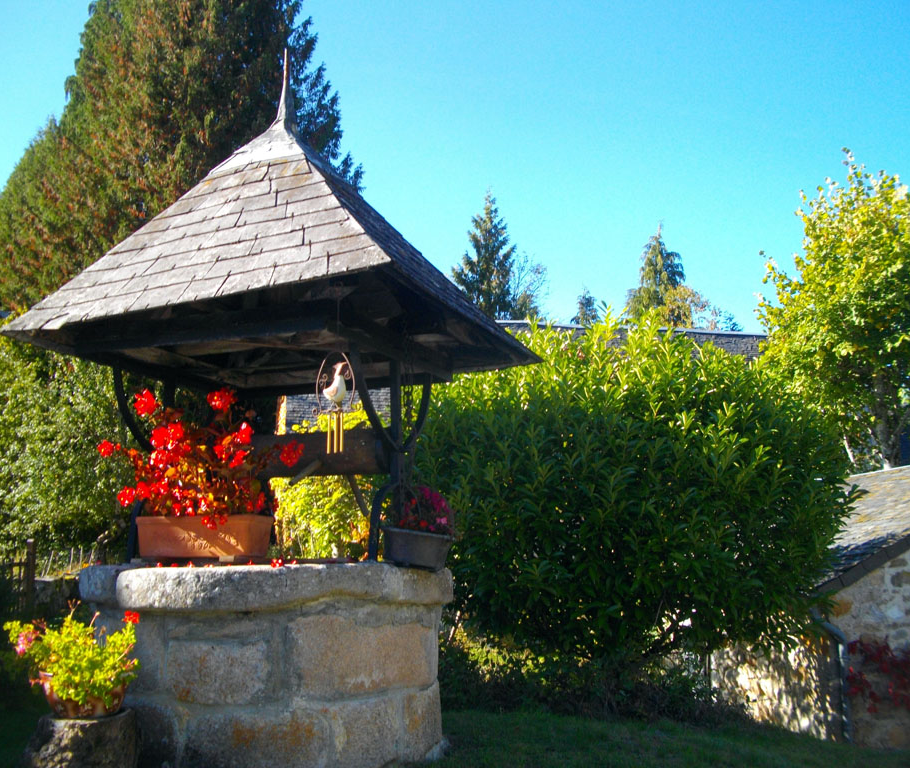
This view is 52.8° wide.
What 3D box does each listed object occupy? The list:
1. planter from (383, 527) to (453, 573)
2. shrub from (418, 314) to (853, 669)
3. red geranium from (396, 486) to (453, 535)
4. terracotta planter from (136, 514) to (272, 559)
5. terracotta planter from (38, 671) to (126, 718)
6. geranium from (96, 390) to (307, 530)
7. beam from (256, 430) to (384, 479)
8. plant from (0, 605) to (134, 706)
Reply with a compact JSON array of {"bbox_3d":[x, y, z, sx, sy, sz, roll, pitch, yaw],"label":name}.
[{"bbox_3d":[-0.146,0.663,3.662,0.265,0.150,0.180,8,-12,-13],"label":"planter"},{"bbox_3d":[1.373,0.812,7.054,3.150,2.600,2.700,-3,-12,11],"label":"shrub"},{"bbox_3d":[-0.131,0.514,3.695,0.225,0.190,0.200,2,-13,-15],"label":"red geranium"},{"bbox_3d":[-0.980,0.596,3.586,0.525,0.170,0.165,-5,-13,17],"label":"terracotta planter"},{"bbox_3d":[-1.263,1.053,3.110,0.300,0.150,0.300,4,-13,-21],"label":"terracotta planter"},{"bbox_3d":[-1.008,0.292,3.645,0.680,0.520,0.440,-5,-13,17],"label":"geranium"},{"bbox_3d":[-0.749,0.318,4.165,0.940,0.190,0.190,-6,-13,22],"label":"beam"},{"bbox_3d":[-1.305,0.931,3.120,0.440,0.360,0.400,4,-13,-21],"label":"plant"}]

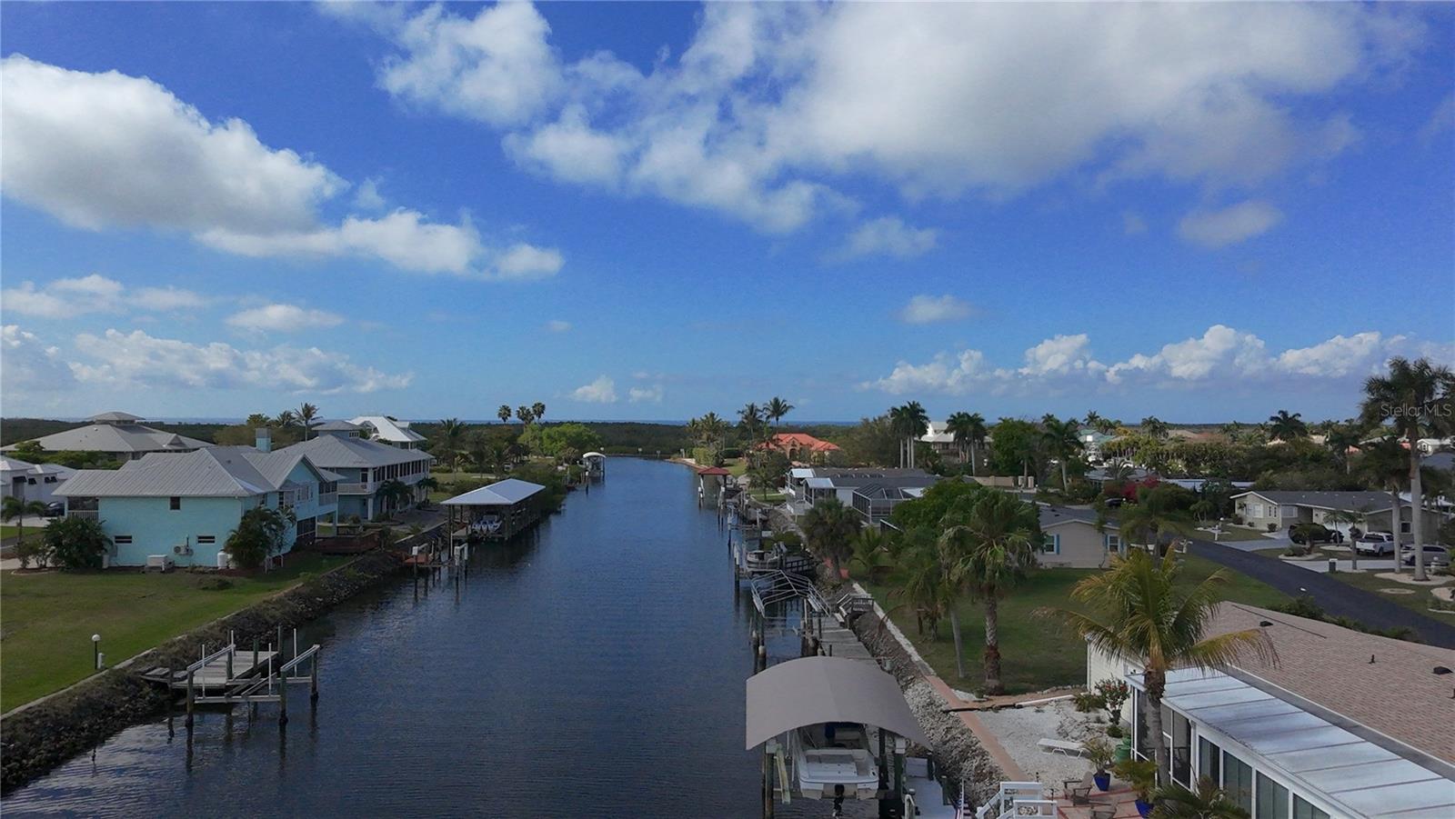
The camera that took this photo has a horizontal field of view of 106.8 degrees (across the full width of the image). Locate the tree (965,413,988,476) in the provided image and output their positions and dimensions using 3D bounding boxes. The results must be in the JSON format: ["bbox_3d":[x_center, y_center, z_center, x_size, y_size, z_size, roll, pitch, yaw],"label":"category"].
[{"bbox_3d":[49.623,6.975,107.856,4.700,12.590,4.700,0,-1,-2],"label":"tree"}]

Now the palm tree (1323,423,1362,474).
[{"bbox_3d":[127.578,8.250,111.876,5.700,10.850,5.700,0,-1,-2],"label":"palm tree"}]

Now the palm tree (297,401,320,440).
[{"bbox_3d":[-78.440,5.554,100.839,4.500,14.090,4.500,0,-1,-2],"label":"palm tree"}]

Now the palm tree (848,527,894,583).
[{"bbox_3d":[10.206,10.374,38.500,3.300,3.900,3.300,0,-1,0],"label":"palm tree"}]

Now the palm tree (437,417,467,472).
[{"bbox_3d":[-62.290,7.834,122.269,6.250,11.570,6.250,0,-1,0],"label":"palm tree"}]

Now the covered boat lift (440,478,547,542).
[{"bbox_3d":[-27.400,11.562,65.000,7.800,5.000,15.500,0,-1,-6],"label":"covered boat lift"}]

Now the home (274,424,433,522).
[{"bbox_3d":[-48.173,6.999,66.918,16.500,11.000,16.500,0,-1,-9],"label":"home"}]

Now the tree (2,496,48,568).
[{"bbox_3d":[-53.415,9.249,41.115,2.540,5.340,2.540,0,-1,0],"label":"tree"}]

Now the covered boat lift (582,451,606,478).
[{"bbox_3d":[-28.849,11.960,116.726,3.900,5.600,8.000,0,-1,-2],"label":"covered boat lift"}]

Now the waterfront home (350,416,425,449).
[{"bbox_3d":[-74.500,7.341,116.000,17.500,12.200,13.000,0,-1,-6],"label":"waterfront home"}]

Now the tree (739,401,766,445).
[{"bbox_3d":[5.880,6.131,130.000,6.400,16.000,6.400,0,-1,0],"label":"tree"}]

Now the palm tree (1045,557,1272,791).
[{"bbox_3d":[13.253,8.064,16.568,5.540,7.320,5.540,0,-1,0],"label":"palm tree"}]

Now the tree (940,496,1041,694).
[{"bbox_3d":[11.154,7.770,23.100,4.200,8.500,4.200,0,-1,0],"label":"tree"}]

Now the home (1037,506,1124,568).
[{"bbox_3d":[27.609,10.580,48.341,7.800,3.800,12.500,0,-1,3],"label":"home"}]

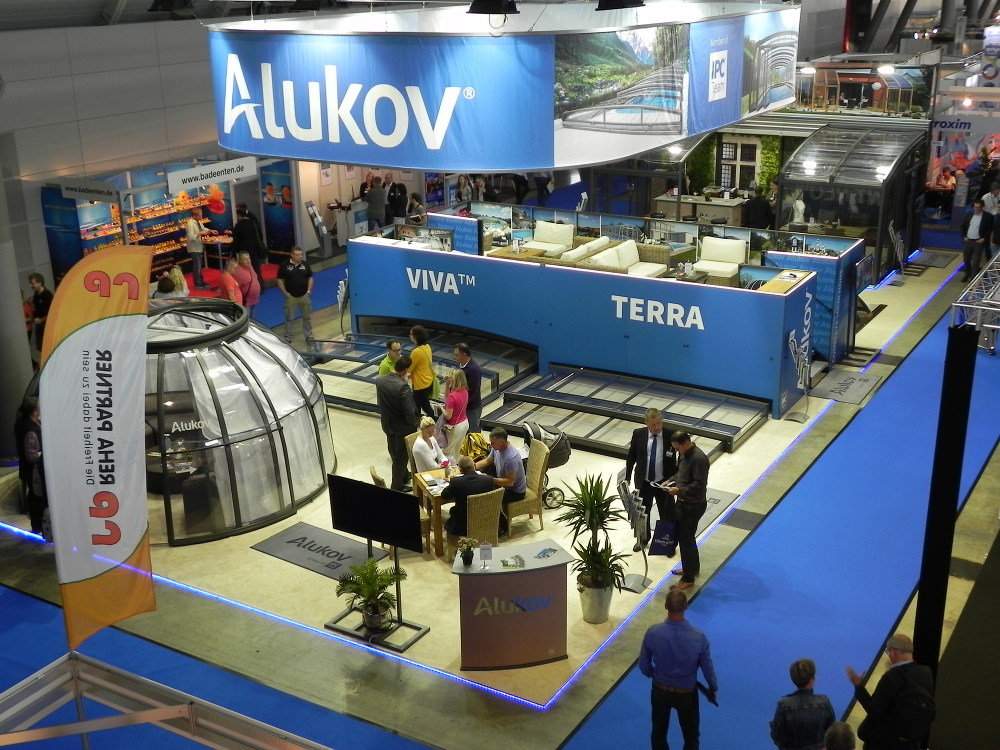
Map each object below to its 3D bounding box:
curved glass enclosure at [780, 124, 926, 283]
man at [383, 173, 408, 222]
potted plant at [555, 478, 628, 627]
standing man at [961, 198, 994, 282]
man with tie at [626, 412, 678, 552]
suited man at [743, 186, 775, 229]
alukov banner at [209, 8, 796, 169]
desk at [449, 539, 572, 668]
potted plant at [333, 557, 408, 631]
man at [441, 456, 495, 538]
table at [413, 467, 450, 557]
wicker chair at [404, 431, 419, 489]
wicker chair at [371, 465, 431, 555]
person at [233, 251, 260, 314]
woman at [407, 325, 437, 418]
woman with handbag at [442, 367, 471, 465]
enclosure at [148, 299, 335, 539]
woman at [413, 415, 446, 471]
[{"bbox_3d":[8.238,-4.072,27.753,2.360,3.000,3.550,10,22,30],"label":"curved glass enclosure"},{"bbox_3d":[-2.751,-4.303,30.486,0.520,1.820,0.360,0,19,3],"label":"man"},{"bbox_3d":[1.028,1.894,12.848,0.820,1.729,0.820,-1,19,0],"label":"potted plant"},{"bbox_3d":[10.603,-3.027,26.487,0.550,1.780,0.400,9,22,27],"label":"standing man"},{"bbox_3d":[1.774,1.225,13.814,0.596,1.758,0.397,0,20,4],"label":"man with tie"},{"bbox_3d":[5.560,-3.209,25.661,0.576,1.758,0.397,0,20,5],"label":"suited man"},{"bbox_3d":[0.400,-5.044,19.252,7.065,1.559,11.020,10,22,30],"label":"alukov banner"},{"bbox_3d":[0.120,2.336,11.843,1.192,1.072,0.576,-5,20,-8],"label":"desk"},{"bbox_3d":[-1.379,2.292,12.537,0.675,0.745,0.645,-1,20,1],"label":"potted plant"},{"bbox_3d":[-0.360,1.546,13.685,0.600,1.260,0.780,-11,21,-24],"label":"man"},{"bbox_3d":[-0.551,1.684,15.010,0.820,0.760,0.770,-8,20,-21],"label":"table"},{"bbox_3d":[-0.836,1.305,14.901,0.467,1.023,0.596,-12,22,-26],"label":"wicker chair"},{"bbox_3d":[-1.189,1.626,14.026,0.596,1.023,0.467,-9,21,-21],"label":"wicker chair"},{"bbox_3d":[-4.638,-1.428,21.759,0.420,1.720,0.550,12,24,34],"label":"person"},{"bbox_3d":[-1.194,0.037,18.387,0.450,1.680,0.480,2,19,9],"label":"woman"},{"bbox_3d":[-0.572,0.699,15.505,0.380,1.660,0.460,9,22,27],"label":"woman with handbag"},{"bbox_3d":[-4.333,0.329,15.871,4.100,2.300,4.100,-11,22,-25],"label":"enclosure"},{"bbox_3d":[-0.773,1.235,15.475,0.500,1.300,0.800,-16,24,-37],"label":"woman"}]

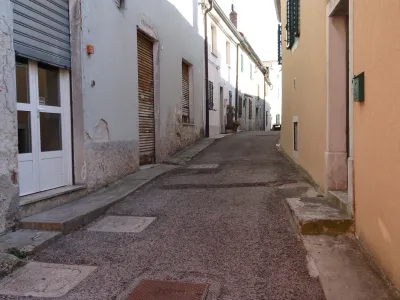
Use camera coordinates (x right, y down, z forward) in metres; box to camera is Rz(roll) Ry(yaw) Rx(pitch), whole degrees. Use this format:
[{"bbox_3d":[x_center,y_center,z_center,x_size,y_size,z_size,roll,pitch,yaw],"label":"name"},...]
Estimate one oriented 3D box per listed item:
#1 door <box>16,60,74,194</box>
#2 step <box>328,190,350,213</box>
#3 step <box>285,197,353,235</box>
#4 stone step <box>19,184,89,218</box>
[{"bbox_3d":[-2.083,-0.379,5.298,0.072,1.854,1.442,0,2,12],"label":"door"},{"bbox_3d":[1.758,0.618,4.758,0.278,0.118,0.999,-1,2,6],"label":"step"},{"bbox_3d":[1.354,0.764,4.746,0.546,0.180,1.308,-1,2,6],"label":"step"},{"bbox_3d":[-1.941,0.642,5.243,0.288,0.206,1.555,0,2,12],"label":"stone step"}]

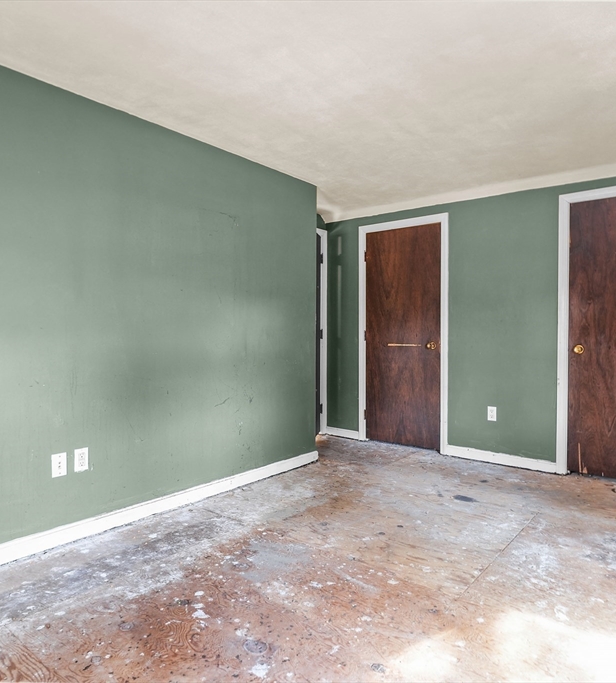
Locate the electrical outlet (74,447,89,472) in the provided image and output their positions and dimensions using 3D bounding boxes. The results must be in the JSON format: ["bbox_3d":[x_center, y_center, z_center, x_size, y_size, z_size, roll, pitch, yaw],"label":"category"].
[{"bbox_3d":[-1.172,0.614,2.505,0.010,0.115,0.072,1,1,39],"label":"electrical outlet"}]

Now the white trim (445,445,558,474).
[{"bbox_3d":[1.557,0.958,3.951,0.867,0.085,0.020,1,1,39],"label":"white trim"}]

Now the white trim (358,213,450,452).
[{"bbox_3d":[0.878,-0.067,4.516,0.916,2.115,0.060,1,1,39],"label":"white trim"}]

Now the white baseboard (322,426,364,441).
[{"bbox_3d":[0.349,0.933,4.934,0.406,0.084,0.020,1,1,39],"label":"white baseboard"}]

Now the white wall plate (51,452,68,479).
[{"bbox_3d":[-1.244,0.619,2.417,0.010,0.116,0.072,1,1,39],"label":"white wall plate"}]

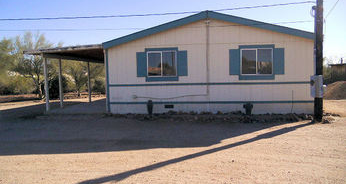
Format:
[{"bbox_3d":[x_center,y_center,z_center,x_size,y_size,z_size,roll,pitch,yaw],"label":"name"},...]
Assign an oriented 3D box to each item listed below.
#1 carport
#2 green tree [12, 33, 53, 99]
[{"bbox_3d":[-3.932,-0.716,14.967,3.500,2.750,7.800,-1,3,8],"label":"carport"},{"bbox_3d":[-10.155,-1.915,19.521,3.100,4.900,3.100,-1,3,8],"label":"green tree"}]

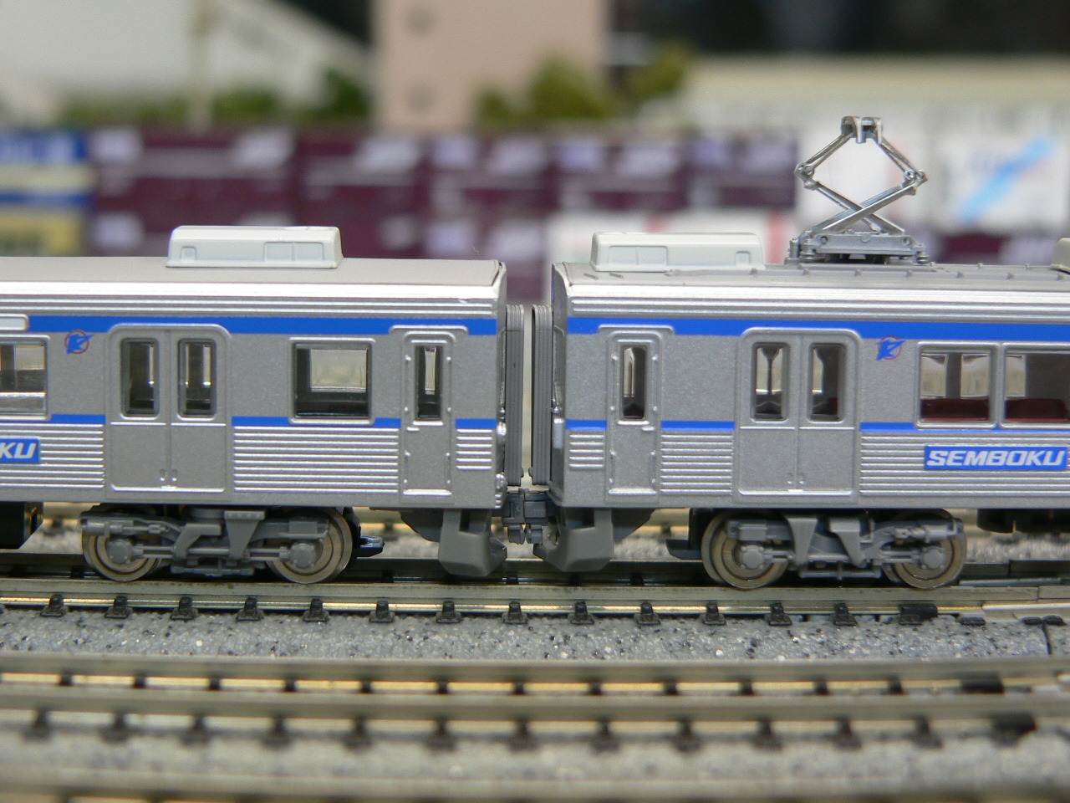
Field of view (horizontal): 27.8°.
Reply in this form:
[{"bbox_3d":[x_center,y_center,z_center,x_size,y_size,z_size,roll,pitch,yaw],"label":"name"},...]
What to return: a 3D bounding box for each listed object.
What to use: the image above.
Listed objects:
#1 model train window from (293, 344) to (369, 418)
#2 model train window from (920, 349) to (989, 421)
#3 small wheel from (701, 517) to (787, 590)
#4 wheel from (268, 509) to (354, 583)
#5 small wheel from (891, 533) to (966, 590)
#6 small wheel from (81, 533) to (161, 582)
[{"bbox_3d":[-0.015,-0.002,0.163,0.006,0.006,0.001,1,7,4],"label":"model train window"},{"bbox_3d":[0.032,-0.001,0.164,0.006,0.006,0.001,0,7,-5],"label":"model train window"},{"bbox_3d":[0.017,0.012,0.169,0.007,0.007,0.002,0,7,-5],"label":"small wheel"},{"bbox_3d":[-0.018,0.011,0.169,0.007,0.007,0.002,1,7,4],"label":"wheel"},{"bbox_3d":[0.031,0.012,0.170,0.007,0.007,0.002,0,7,-5],"label":"small wheel"},{"bbox_3d":[-0.032,0.011,0.170,0.007,0.007,0.002,1,7,4],"label":"small wheel"}]

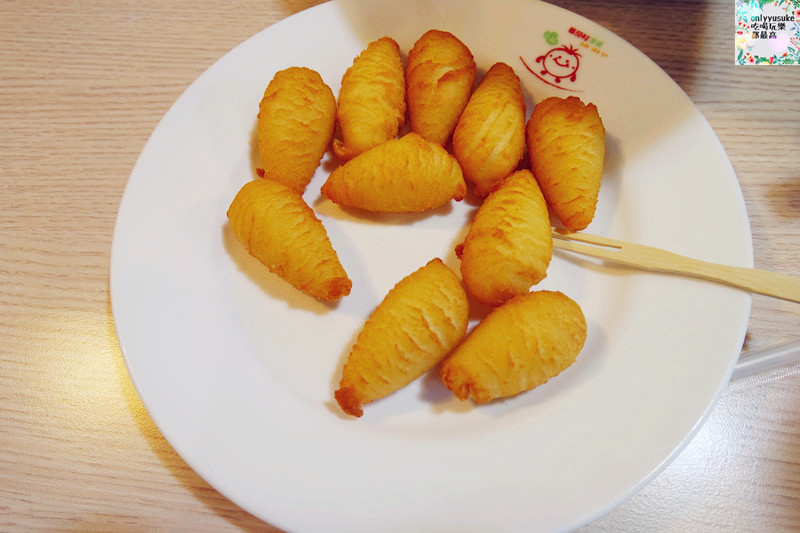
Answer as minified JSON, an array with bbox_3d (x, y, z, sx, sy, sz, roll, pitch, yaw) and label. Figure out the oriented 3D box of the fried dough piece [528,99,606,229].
[{"bbox_3d":[0.070,-0.045,0.228,0.031,0.028,0.065,1,66,5],"label":"fried dough piece"}]

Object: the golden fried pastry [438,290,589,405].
[{"bbox_3d":[0.043,0.030,0.198,0.059,0.029,0.032,-26,67,-7],"label":"golden fried pastry"}]

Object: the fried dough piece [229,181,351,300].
[{"bbox_3d":[-0.047,-0.011,0.224,0.032,0.029,0.069,-42,69,-13],"label":"fried dough piece"}]

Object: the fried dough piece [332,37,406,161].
[{"bbox_3d":[-0.013,-0.078,0.247,0.030,0.027,0.065,11,75,9],"label":"fried dough piece"}]

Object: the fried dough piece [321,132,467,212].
[{"bbox_3d":[-0.003,-0.041,0.232,0.063,0.031,0.034,-3,66,3],"label":"fried dough piece"}]

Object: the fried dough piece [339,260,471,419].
[{"bbox_3d":[0.002,0.026,0.203,0.033,0.029,0.071,30,72,16],"label":"fried dough piece"}]

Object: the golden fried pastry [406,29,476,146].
[{"bbox_3d":[0.018,-0.080,0.242,0.032,0.029,0.061,0,78,5],"label":"golden fried pastry"}]

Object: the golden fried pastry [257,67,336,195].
[{"bbox_3d":[-0.047,-0.063,0.245,0.034,0.031,0.066,-2,69,4],"label":"golden fried pastry"}]

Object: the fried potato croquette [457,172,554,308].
[{"bbox_3d":[0.043,-0.013,0.216,0.034,0.030,0.063,16,68,11],"label":"fried potato croquette"}]

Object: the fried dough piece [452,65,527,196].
[{"bbox_3d":[0.040,-0.061,0.237,0.031,0.028,0.067,8,72,8],"label":"fried dough piece"}]

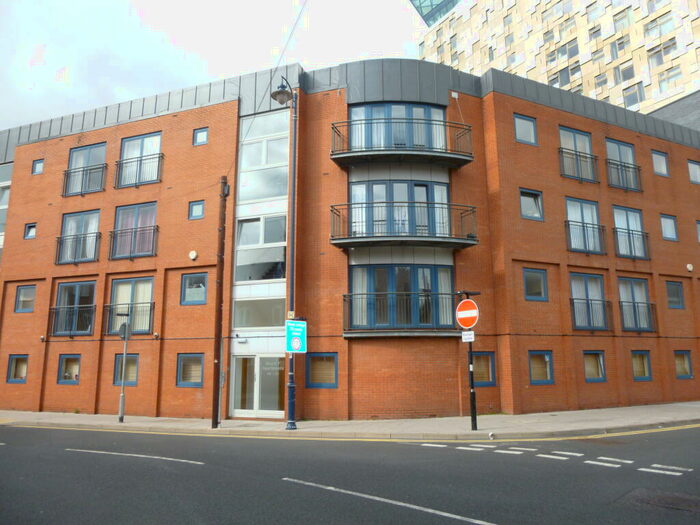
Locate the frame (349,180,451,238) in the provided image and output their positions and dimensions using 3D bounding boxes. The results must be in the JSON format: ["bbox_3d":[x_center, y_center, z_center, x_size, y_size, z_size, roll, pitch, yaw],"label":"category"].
[{"bbox_3d":[1.679,-1.696,16.812,3.347,2.030,0.380,0,-10,-3],"label":"frame"}]

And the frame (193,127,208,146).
[{"bbox_3d":[-5.526,-4.663,18.758,0.654,0.661,0.120,-4,-11,20],"label":"frame"}]

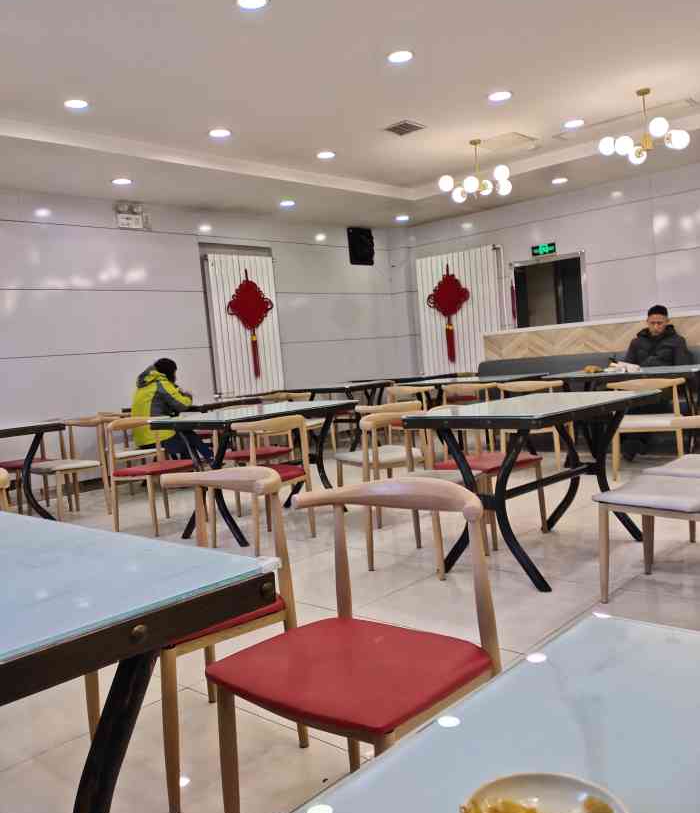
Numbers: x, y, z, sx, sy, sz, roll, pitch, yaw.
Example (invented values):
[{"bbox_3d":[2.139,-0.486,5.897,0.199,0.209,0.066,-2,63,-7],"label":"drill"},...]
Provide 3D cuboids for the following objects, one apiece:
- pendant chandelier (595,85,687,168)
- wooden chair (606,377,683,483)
[{"bbox_3d":[2.195,-2.056,5.408,0.660,0.570,0.660,-1,6,44],"label":"pendant chandelier"},{"bbox_3d":[2.207,0.159,5.347,0.500,0.760,0.490,-2,5,36],"label":"wooden chair"}]

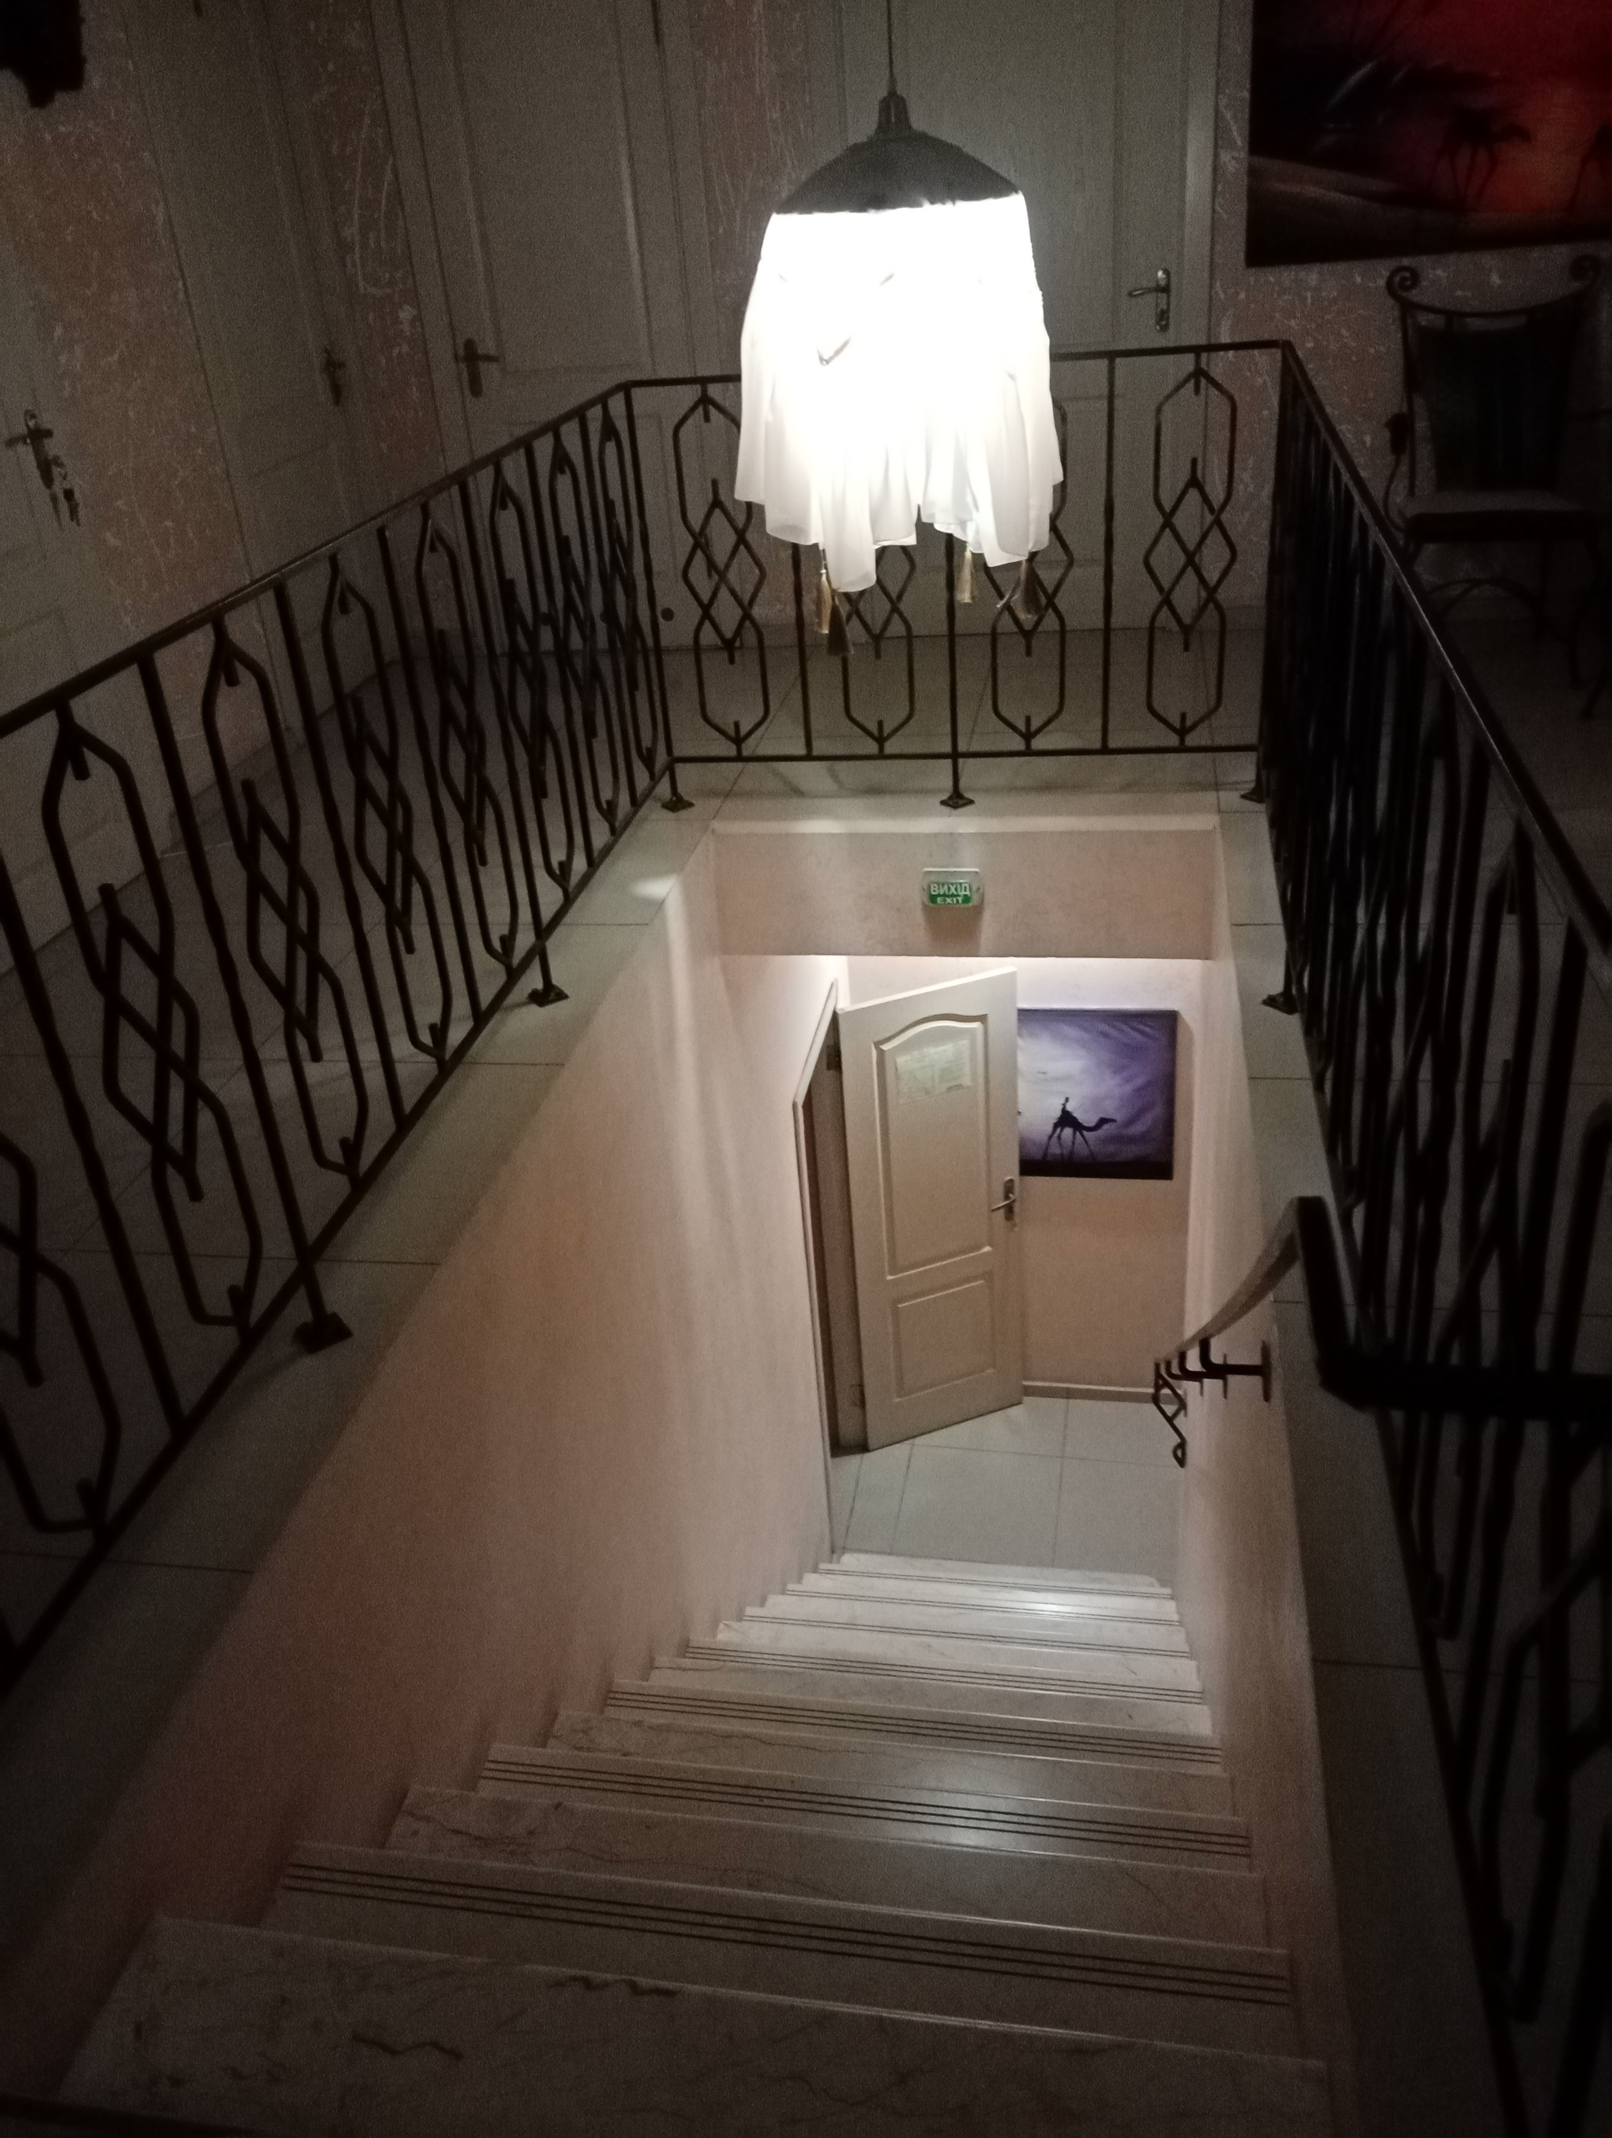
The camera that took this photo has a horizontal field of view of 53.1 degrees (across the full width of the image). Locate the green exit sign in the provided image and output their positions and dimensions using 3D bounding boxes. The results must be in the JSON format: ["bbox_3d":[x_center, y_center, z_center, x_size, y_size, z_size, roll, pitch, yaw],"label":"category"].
[{"bbox_3d":[0.342,-0.421,3.767,0.139,0.084,0.045,1,29,11],"label":"green exit sign"}]

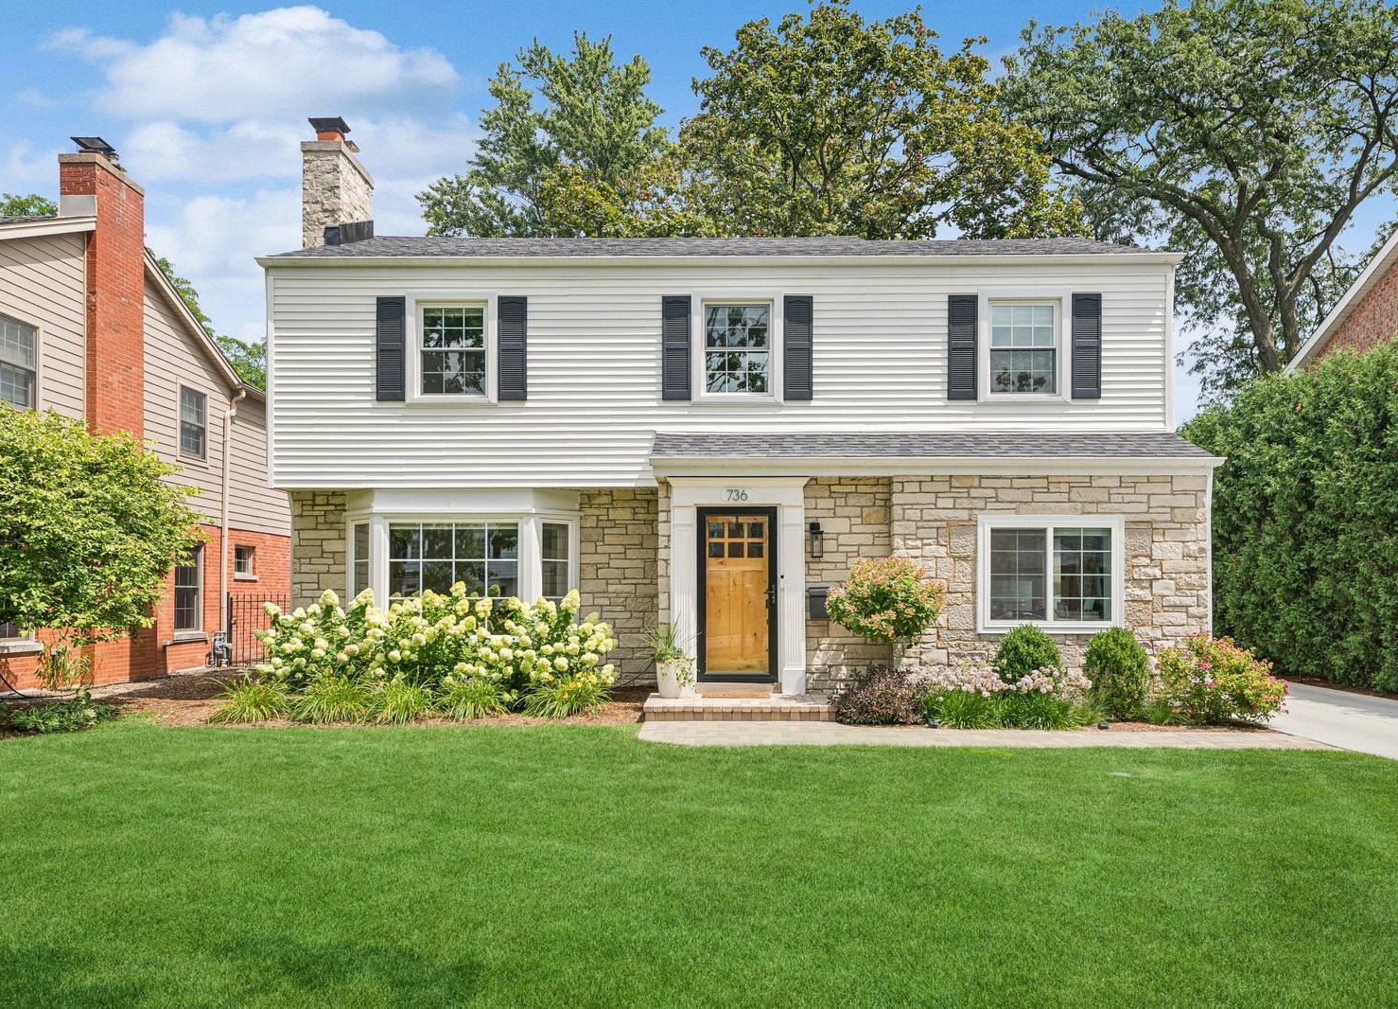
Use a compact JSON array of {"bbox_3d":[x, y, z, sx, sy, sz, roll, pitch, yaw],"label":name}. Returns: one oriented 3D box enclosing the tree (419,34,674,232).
[{"bbox_3d":[-4.300,-5.200,29.000,8.500,16.600,8.500,0,-2,0],"label":"tree"}]

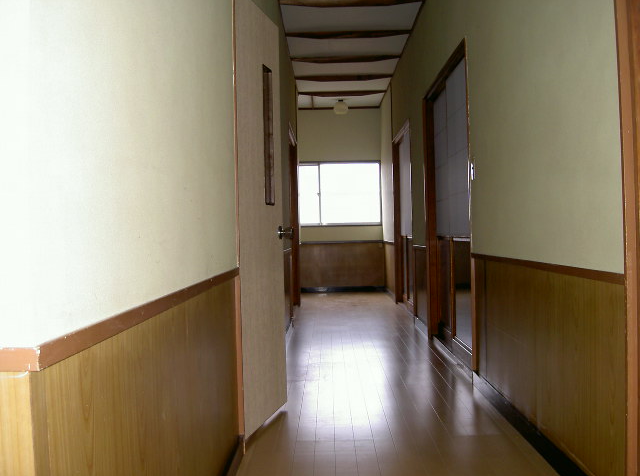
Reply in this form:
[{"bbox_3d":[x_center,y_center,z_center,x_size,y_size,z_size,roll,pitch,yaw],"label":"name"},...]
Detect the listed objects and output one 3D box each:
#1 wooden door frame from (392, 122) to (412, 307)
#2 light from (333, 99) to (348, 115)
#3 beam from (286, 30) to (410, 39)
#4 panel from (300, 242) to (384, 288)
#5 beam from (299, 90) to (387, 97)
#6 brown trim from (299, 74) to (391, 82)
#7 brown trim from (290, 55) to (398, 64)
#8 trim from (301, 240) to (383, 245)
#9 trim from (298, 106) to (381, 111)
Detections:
[{"bbox_3d":[0.920,-0.177,7.642,0.120,1.905,1.700,-1,0,0],"label":"wooden door frame"},{"bbox_3d":[0.284,-1.750,9.658,0.195,0.200,0.195,-1,0,0],"label":"light"},{"bbox_3d":[0.257,-1.808,6.432,1.112,0.050,0.050,-1,0,0],"label":"beam"},{"bbox_3d":[0.322,0.381,10.245,1.199,0.662,0.030,-1,0,0],"label":"panel"},{"bbox_3d":[0.287,-1.825,9.112,1.115,0.050,0.050,-1,0,0],"label":"beam"},{"bbox_3d":[0.271,-1.819,8.212,1.110,0.050,0.050,-1,0,0],"label":"brown trim"},{"bbox_3d":[0.261,-1.813,7.292,1.110,0.050,0.050,-1,0,0],"label":"brown trim"},{"bbox_3d":[0.315,0.066,10.243,1.184,0.043,0.030,-1,0,0],"label":"trim"},{"bbox_3d":[0.276,-1.844,10.232,1.157,0.041,0.030,-1,0,0],"label":"trim"}]

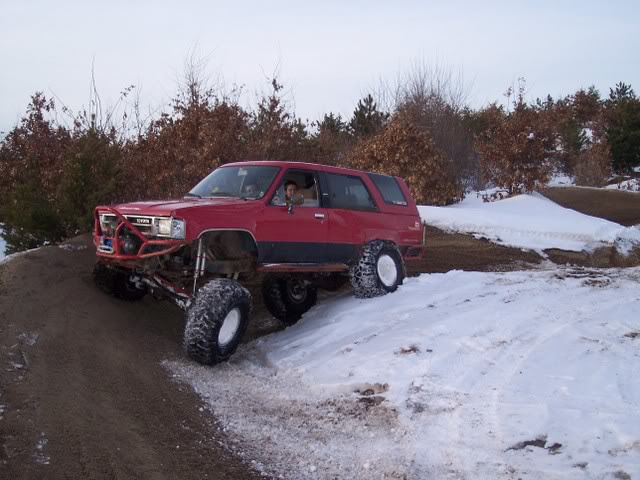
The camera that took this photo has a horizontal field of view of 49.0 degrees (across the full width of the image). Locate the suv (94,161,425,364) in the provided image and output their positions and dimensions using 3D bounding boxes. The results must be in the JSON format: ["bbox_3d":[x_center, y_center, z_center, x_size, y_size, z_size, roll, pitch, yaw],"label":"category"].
[{"bbox_3d":[-0.610,0.140,9.020,1.900,2.240,4.500,6,3,43],"label":"suv"}]

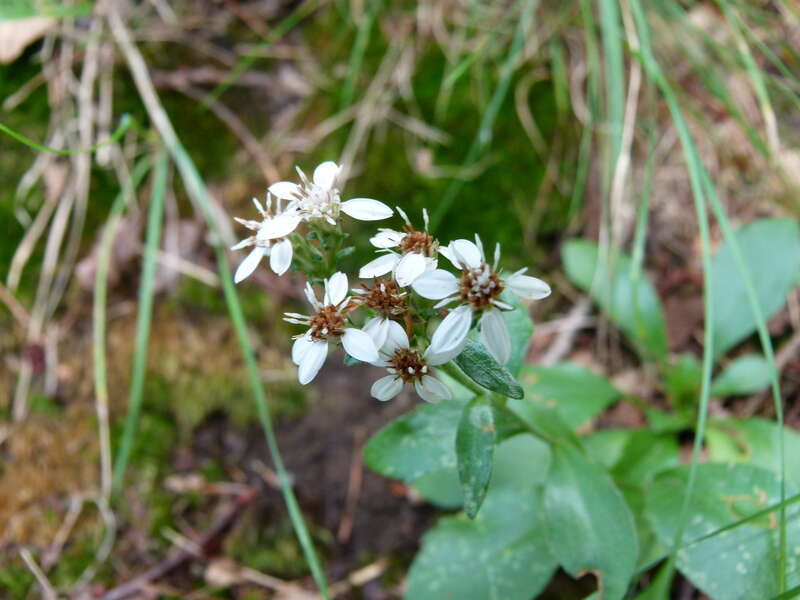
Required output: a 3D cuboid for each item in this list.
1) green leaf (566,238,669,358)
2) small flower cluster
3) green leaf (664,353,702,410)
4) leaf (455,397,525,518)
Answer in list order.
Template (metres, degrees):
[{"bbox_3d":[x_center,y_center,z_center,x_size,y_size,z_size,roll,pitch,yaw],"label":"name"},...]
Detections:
[{"bbox_3d":[0.057,0.001,0.245,0.016,0.008,0.040,-28,55,-31],"label":"green leaf"},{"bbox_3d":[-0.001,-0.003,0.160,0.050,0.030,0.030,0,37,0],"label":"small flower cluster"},{"bbox_3d":[0.072,0.021,0.235,0.009,0.006,0.014,0,60,0],"label":"green leaf"},{"bbox_3d":[0.015,0.029,0.168,0.009,0.005,0.022,9,65,-2],"label":"leaf"}]

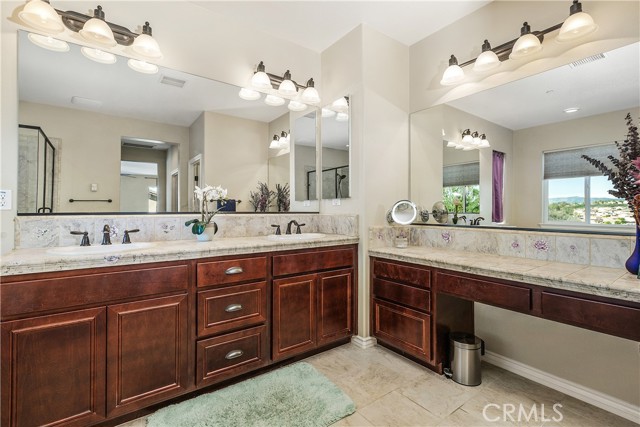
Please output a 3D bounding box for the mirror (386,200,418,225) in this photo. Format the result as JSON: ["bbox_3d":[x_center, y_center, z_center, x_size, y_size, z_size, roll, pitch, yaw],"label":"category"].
[{"bbox_3d":[0.733,-0.009,2.539,0.268,0.210,0.147,0,0,24],"label":"mirror"}]

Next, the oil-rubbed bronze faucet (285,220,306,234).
[{"bbox_3d":[-0.186,0.126,2.518,0.192,0.121,0.160,0,1,-36],"label":"oil-rubbed bronze faucet"}]

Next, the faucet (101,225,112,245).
[{"bbox_3d":[-1.286,0.130,1.716,0.053,0.124,0.160,0,1,-36],"label":"faucet"}]

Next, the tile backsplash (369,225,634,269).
[{"bbox_3d":[1.101,0.223,1.970,0.545,0.187,1.530,0,1,-36],"label":"tile backsplash"}]

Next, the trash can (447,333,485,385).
[{"bbox_3d":[0.996,0.996,1.960,0.255,0.285,0.192,0,0,6],"label":"trash can"}]

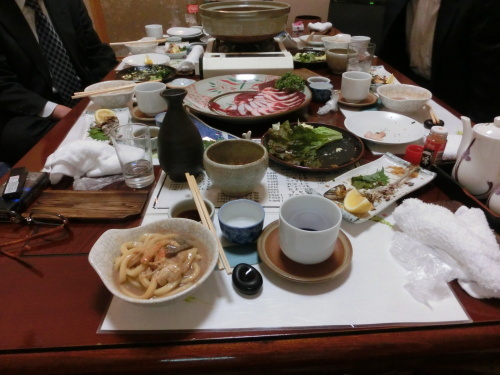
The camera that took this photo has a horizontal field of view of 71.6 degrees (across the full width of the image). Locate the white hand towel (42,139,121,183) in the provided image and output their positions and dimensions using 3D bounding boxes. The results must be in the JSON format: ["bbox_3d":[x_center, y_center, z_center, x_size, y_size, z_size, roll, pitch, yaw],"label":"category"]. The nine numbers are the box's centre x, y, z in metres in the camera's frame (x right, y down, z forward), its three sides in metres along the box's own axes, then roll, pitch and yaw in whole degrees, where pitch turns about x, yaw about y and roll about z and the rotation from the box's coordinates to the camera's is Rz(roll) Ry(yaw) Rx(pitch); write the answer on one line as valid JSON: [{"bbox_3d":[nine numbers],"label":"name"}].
[{"bbox_3d":[-0.302,-0.052,0.661,0.168,0.050,0.092,-8,34,-13],"label":"white hand towel"}]

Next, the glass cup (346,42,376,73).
[{"bbox_3d":[0.372,-0.414,1.161,0.087,0.115,0.087,0,33,0],"label":"glass cup"}]

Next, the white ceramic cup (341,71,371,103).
[{"bbox_3d":[0.300,-0.283,0.990,0.082,0.070,0.082,0,34,0],"label":"white ceramic cup"}]

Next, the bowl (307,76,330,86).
[{"bbox_3d":[0.211,-0.309,1.065,0.070,0.042,0.070,0,33,0],"label":"bowl"}]

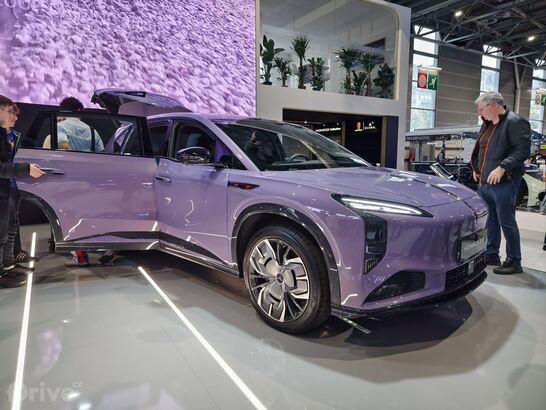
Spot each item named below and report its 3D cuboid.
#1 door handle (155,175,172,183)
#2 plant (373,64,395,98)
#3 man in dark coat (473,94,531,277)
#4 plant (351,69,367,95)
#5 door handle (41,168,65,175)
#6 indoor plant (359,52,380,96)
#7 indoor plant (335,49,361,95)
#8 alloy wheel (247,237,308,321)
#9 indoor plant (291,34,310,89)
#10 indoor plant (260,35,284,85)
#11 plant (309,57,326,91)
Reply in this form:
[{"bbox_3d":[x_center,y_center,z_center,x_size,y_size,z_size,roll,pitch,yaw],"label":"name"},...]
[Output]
[{"bbox_3d":[-0.977,-0.228,3.243,0.250,0.035,0.040,7,11,44],"label":"door handle"},{"bbox_3d":[3.342,-3.751,11.048,0.645,1.097,0.613,-5,9,-30],"label":"plant"},{"bbox_3d":[2.287,-0.213,3.602,0.460,1.775,0.560,-1,8,-6],"label":"man in dark coat"},{"bbox_3d":[2.477,-3.498,10.564,0.450,0.774,0.427,0,8,0],"label":"plant"},{"bbox_3d":[-1.961,-0.297,3.220,0.225,0.035,0.045,-2,8,-15],"label":"door handle"},{"bbox_3d":[2.849,-3.842,10.799,0.630,1.300,0.598,-5,9,-30],"label":"indoor plant"},{"bbox_3d":[2.110,-3.772,10.366,0.714,1.305,0.679,0,8,0],"label":"indoor plant"},{"bbox_3d":[0.086,0.485,2.422,0.555,0.555,0.200,7,11,44],"label":"alloy wheel"},{"bbox_3d":[0.712,-3.704,9.478,0.502,1.396,0.477,0,8,0],"label":"indoor plant"},{"bbox_3d":[-0.030,-3.585,9.049,0.611,1.241,0.581,-5,9,-30],"label":"indoor plant"},{"bbox_3d":[1.194,-3.509,9.793,0.468,0.928,0.445,0,8,0],"label":"plant"}]

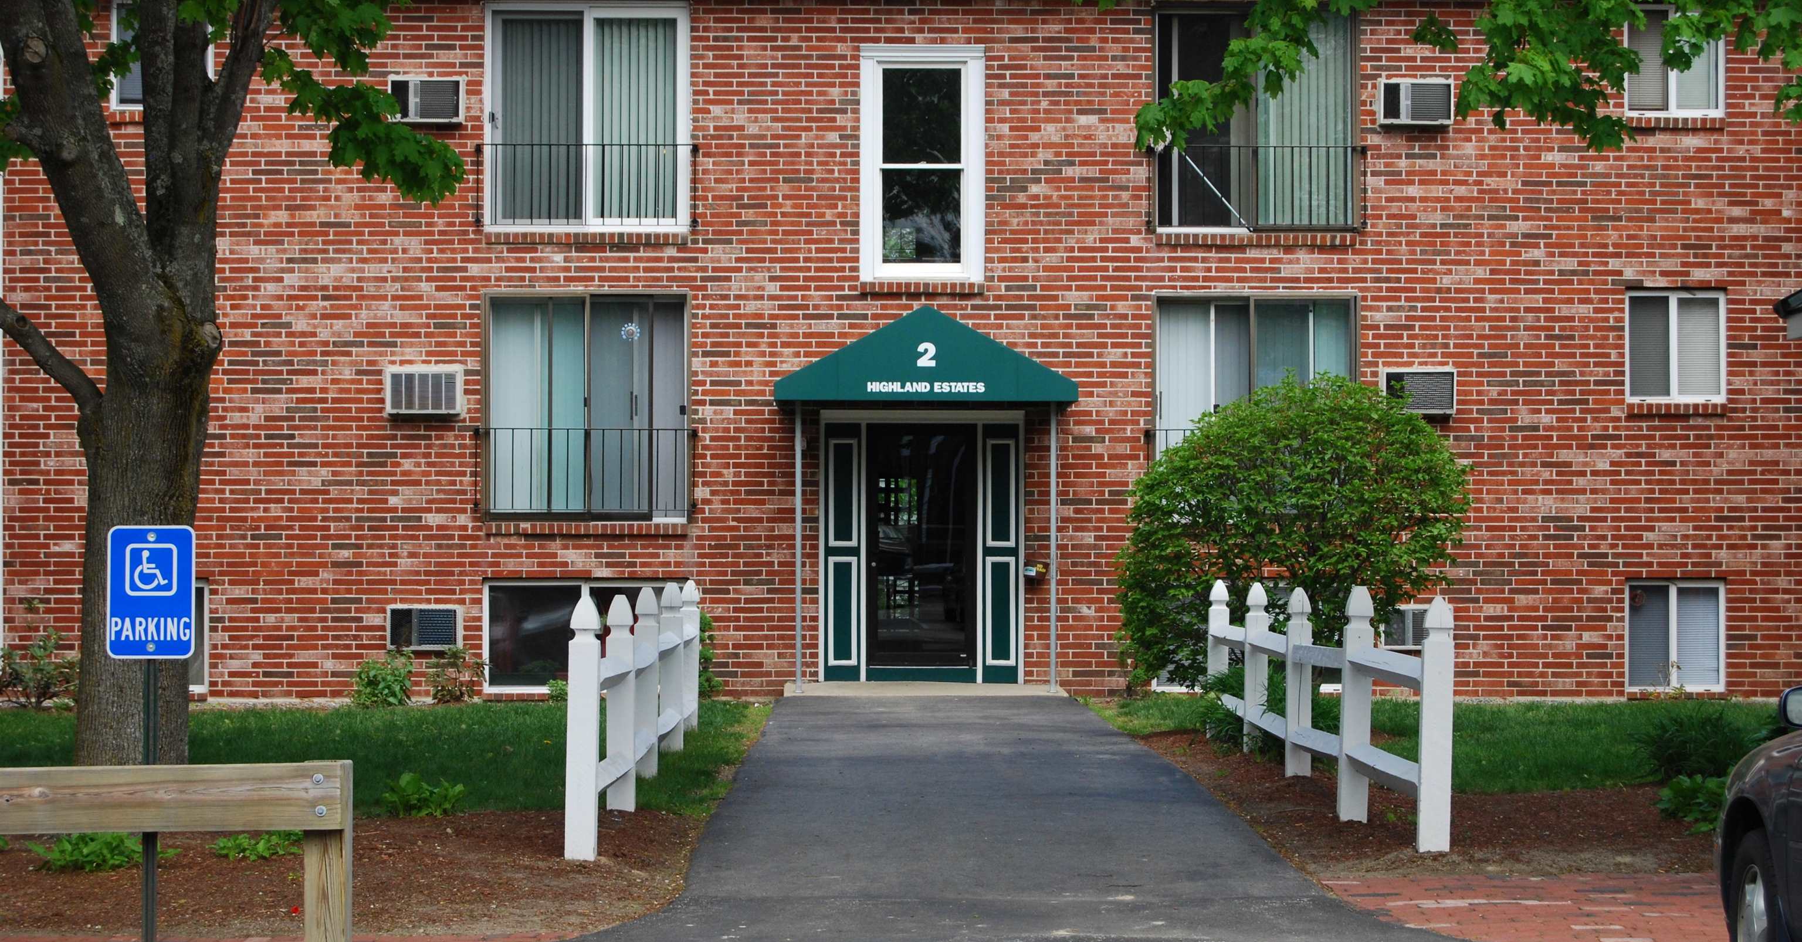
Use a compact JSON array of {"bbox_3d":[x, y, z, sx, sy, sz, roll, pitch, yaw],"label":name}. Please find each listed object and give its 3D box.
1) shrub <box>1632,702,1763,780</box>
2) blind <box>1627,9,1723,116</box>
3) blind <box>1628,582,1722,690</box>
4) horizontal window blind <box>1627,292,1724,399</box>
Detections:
[{"bbox_3d":[4.887,1.657,25.200,0.750,0.470,0.700,0,-2,-1],"label":"shrub"},{"bbox_3d":[6.868,-3.632,36.540,0.840,0.916,0.050,0,-2,-1],"label":"blind"},{"bbox_3d":[6.933,1.474,36.794,0.840,0.950,0.060,0,-1,-1],"label":"blind"},{"bbox_3d":[6.893,-1.115,36.580,0.870,0.950,0.060,0,-1,0],"label":"horizontal window blind"}]

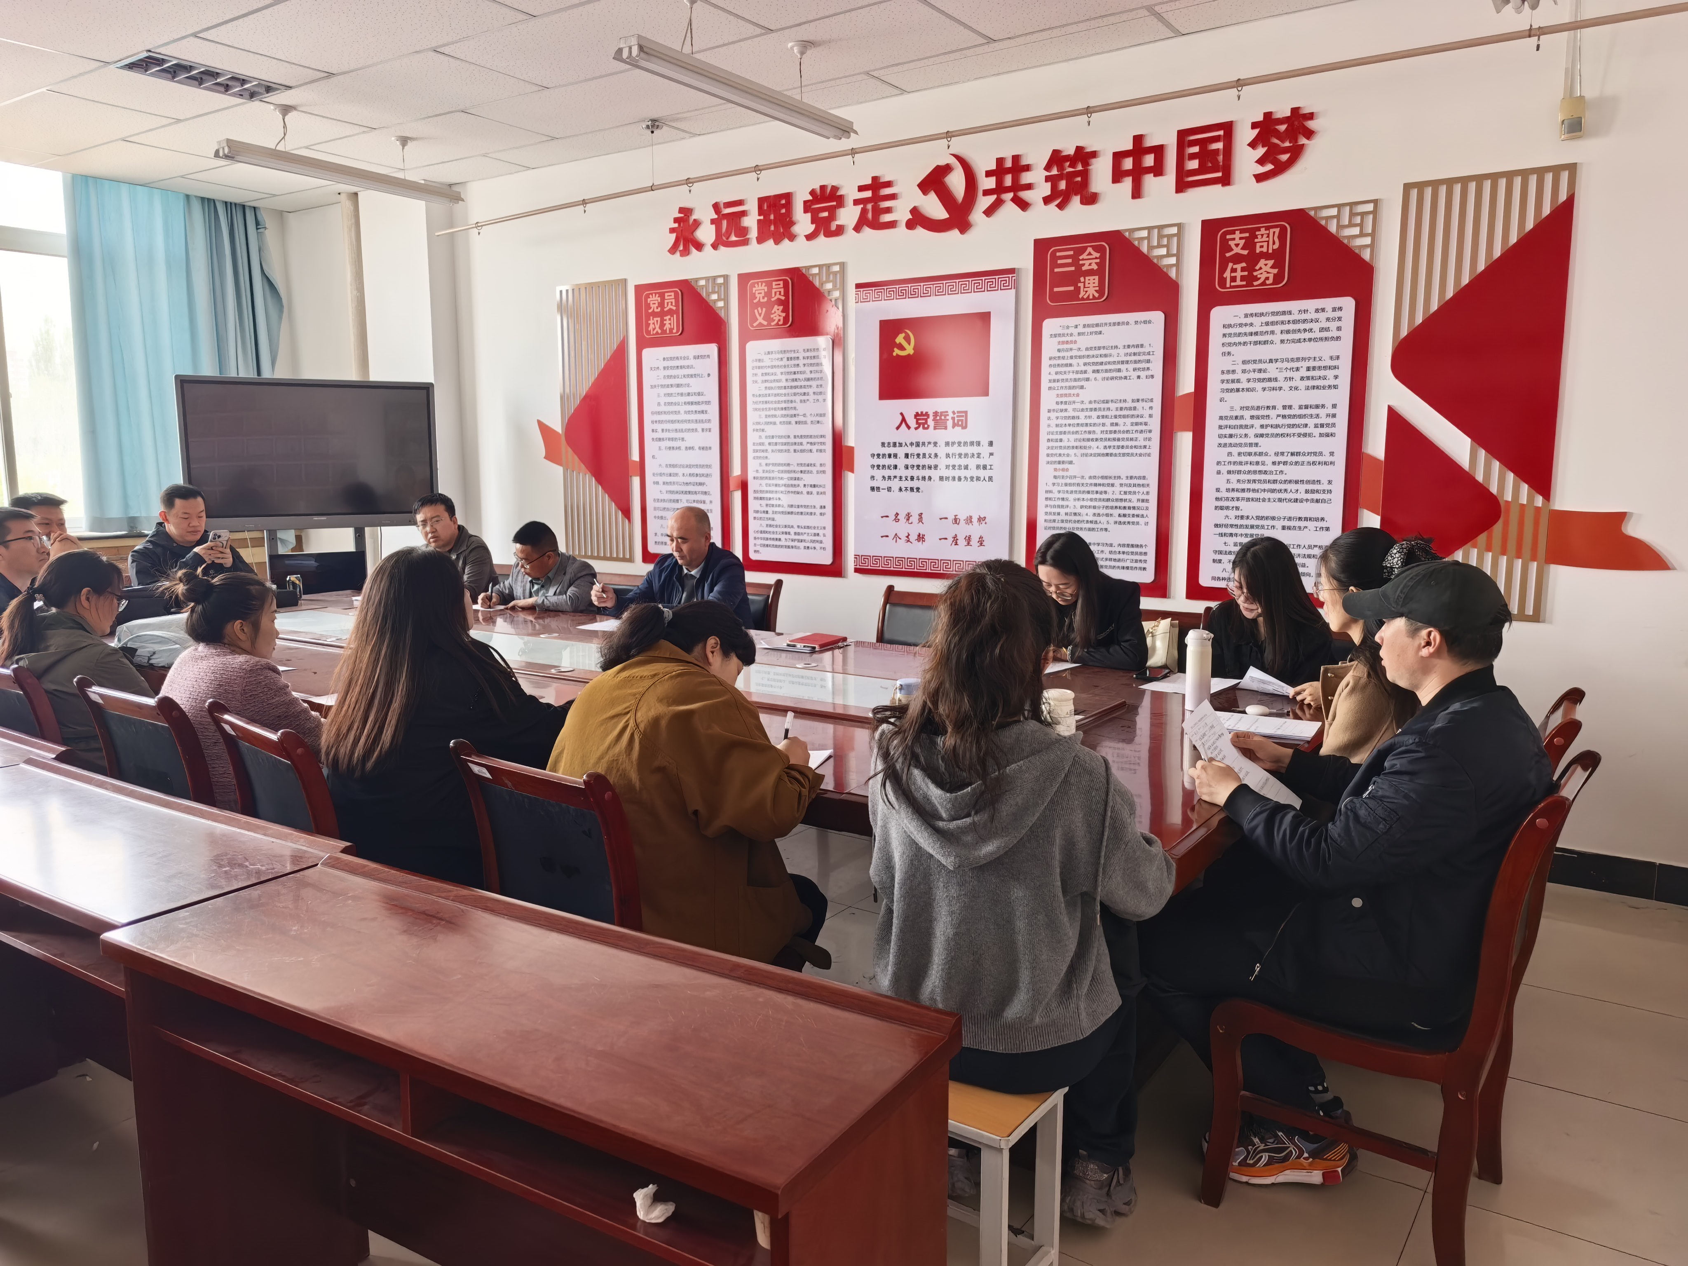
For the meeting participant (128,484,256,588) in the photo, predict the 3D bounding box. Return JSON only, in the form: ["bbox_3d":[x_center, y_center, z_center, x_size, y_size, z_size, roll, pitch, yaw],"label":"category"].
[{"bbox_3d":[-3.100,-0.039,5.798,0.780,1.360,0.580,6,10,33],"label":"meeting participant"}]

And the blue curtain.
[{"bbox_3d":[-4.042,-1.655,7.152,0.130,1.980,1.260,6,10,33],"label":"blue curtain"}]

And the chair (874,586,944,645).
[{"bbox_3d":[0.215,0.322,4.752,0.460,0.940,0.600,6,10,33],"label":"chair"}]

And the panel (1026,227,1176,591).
[{"bbox_3d":[1.058,-0.896,4.837,0.620,1.468,0.030,6,10,33],"label":"panel"}]

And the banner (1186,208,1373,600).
[{"bbox_3d":[1.641,-0.834,4.432,0.627,1.466,0.030,6,11,34],"label":"banner"}]

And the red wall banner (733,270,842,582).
[{"bbox_3d":[-0.250,-1.022,5.704,0.620,1.465,0.030,6,10,33],"label":"red wall banner"}]

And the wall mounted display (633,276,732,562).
[{"bbox_3d":[-0.828,-1.078,6.094,0.627,1.465,0.030,6,11,34],"label":"wall mounted display"}]

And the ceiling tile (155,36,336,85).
[{"bbox_3d":[-2.416,-2.308,4.723,0.309,0.018,0.574,6,11,34],"label":"ceiling tile"}]

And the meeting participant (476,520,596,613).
[{"bbox_3d":[-1.482,0.025,5.888,0.680,1.190,0.600,-8,12,-41],"label":"meeting participant"}]

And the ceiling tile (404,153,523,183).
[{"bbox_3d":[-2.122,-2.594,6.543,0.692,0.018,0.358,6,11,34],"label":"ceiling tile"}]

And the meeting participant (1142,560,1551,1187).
[{"bbox_3d":[0.993,0.506,2.324,0.700,1.315,0.560,6,11,34],"label":"meeting participant"}]

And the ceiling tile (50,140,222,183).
[{"bbox_3d":[-3.850,-2.561,6.391,0.964,0.018,0.599,6,11,34],"label":"ceiling tile"}]

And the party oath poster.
[{"bbox_3d":[0.400,-0.915,5.277,0.816,1.341,0.025,6,11,34],"label":"party oath poster"}]

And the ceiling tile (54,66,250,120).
[{"bbox_3d":[-3.063,-2.380,5.162,0.595,0.020,0.595,6,10,33],"label":"ceiling tile"}]

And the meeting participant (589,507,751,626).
[{"bbox_3d":[-0.730,0.113,5.019,0.650,1.280,0.800,6,10,33],"label":"meeting participant"}]

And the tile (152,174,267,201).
[{"bbox_3d":[-3.773,-2.663,7.026,0.350,0.020,0.600,6,10,33],"label":"tile"}]

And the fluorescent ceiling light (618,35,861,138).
[{"bbox_3d":[-0.339,-2.002,4.344,0.140,0.075,1.260,6,11,34],"label":"fluorescent ceiling light"}]

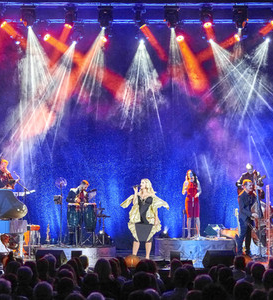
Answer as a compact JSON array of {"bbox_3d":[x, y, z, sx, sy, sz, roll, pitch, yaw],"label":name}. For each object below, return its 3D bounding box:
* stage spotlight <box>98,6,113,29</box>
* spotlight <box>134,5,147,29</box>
[{"bbox_3d":[-0.718,-3.070,14.500,0.360,0.530,0.340,-1,-5,8],"label":"stage spotlight"},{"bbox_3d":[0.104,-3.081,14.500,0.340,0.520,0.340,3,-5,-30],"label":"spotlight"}]

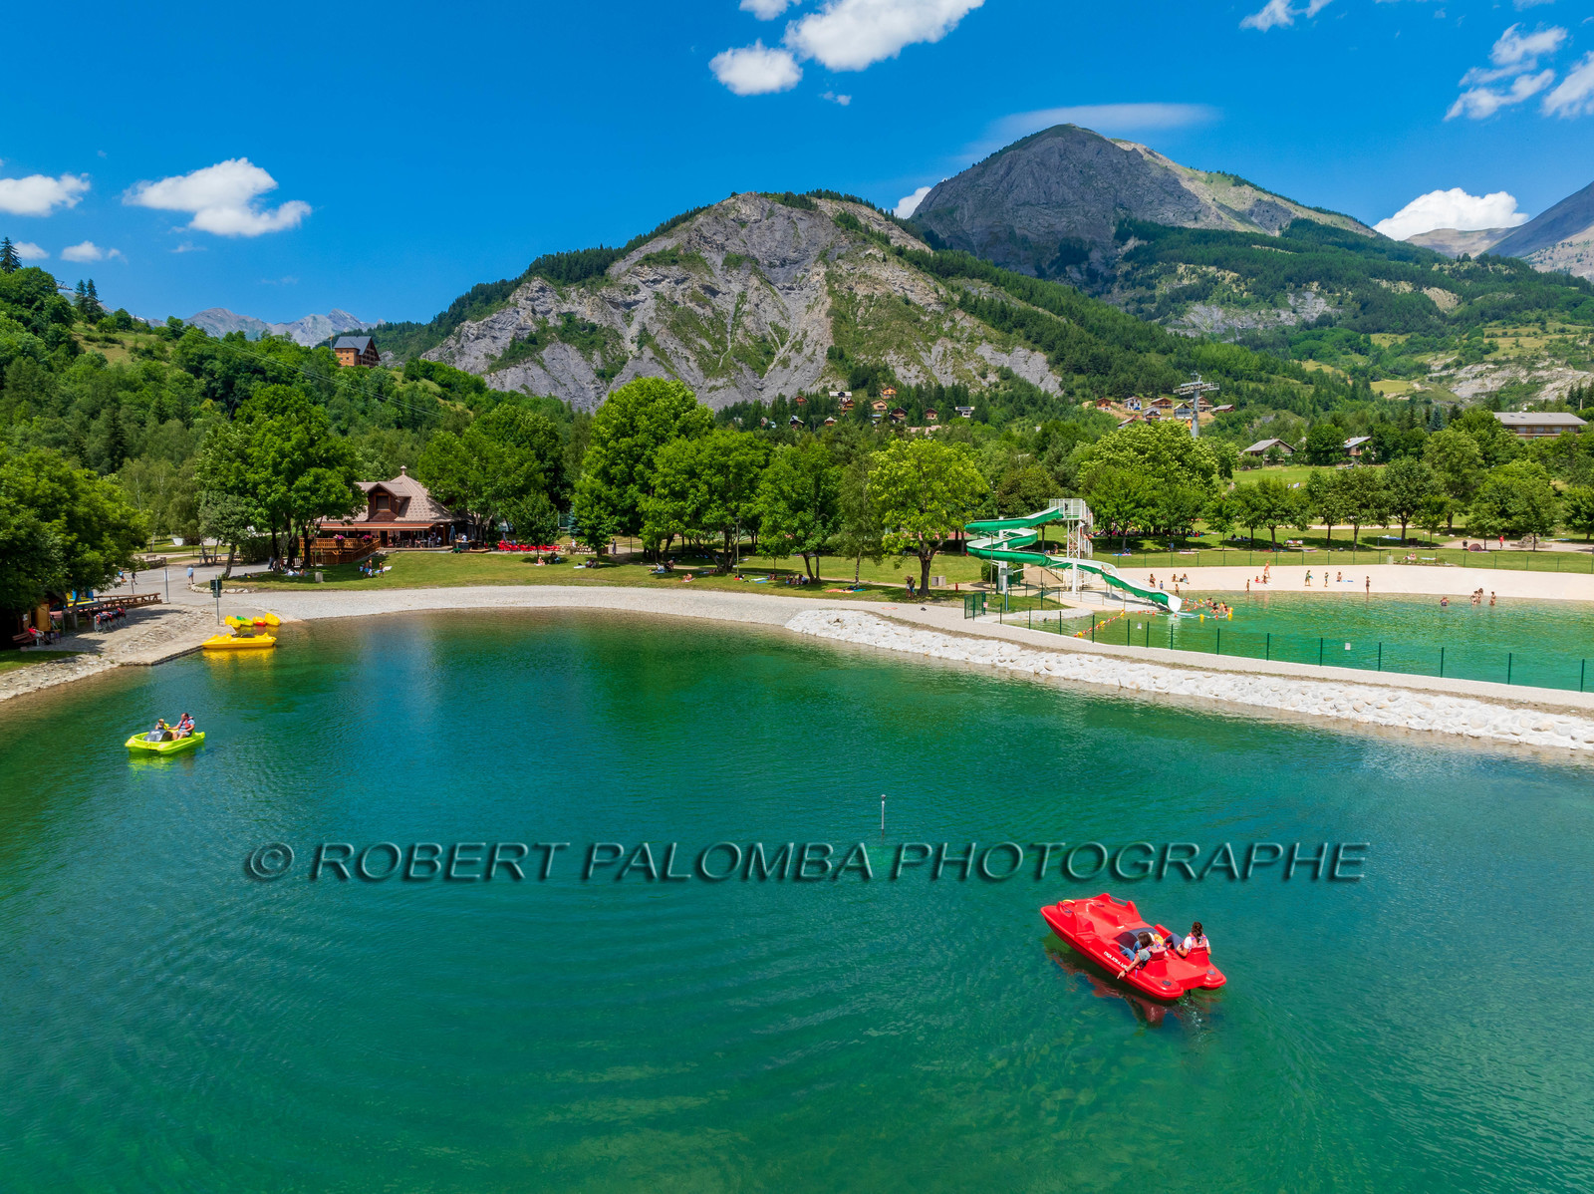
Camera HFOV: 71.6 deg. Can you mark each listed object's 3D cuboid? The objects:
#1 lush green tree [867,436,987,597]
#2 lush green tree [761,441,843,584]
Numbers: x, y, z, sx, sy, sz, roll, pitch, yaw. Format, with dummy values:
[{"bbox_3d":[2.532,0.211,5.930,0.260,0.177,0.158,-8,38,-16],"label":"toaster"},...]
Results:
[{"bbox_3d":[10.107,-6.204,85.783,9.280,12.160,9.100,0,5,0],"label":"lush green tree"},{"bbox_3d":[0.223,-7.627,98.467,7.600,12.731,7.200,0,5,0],"label":"lush green tree"}]

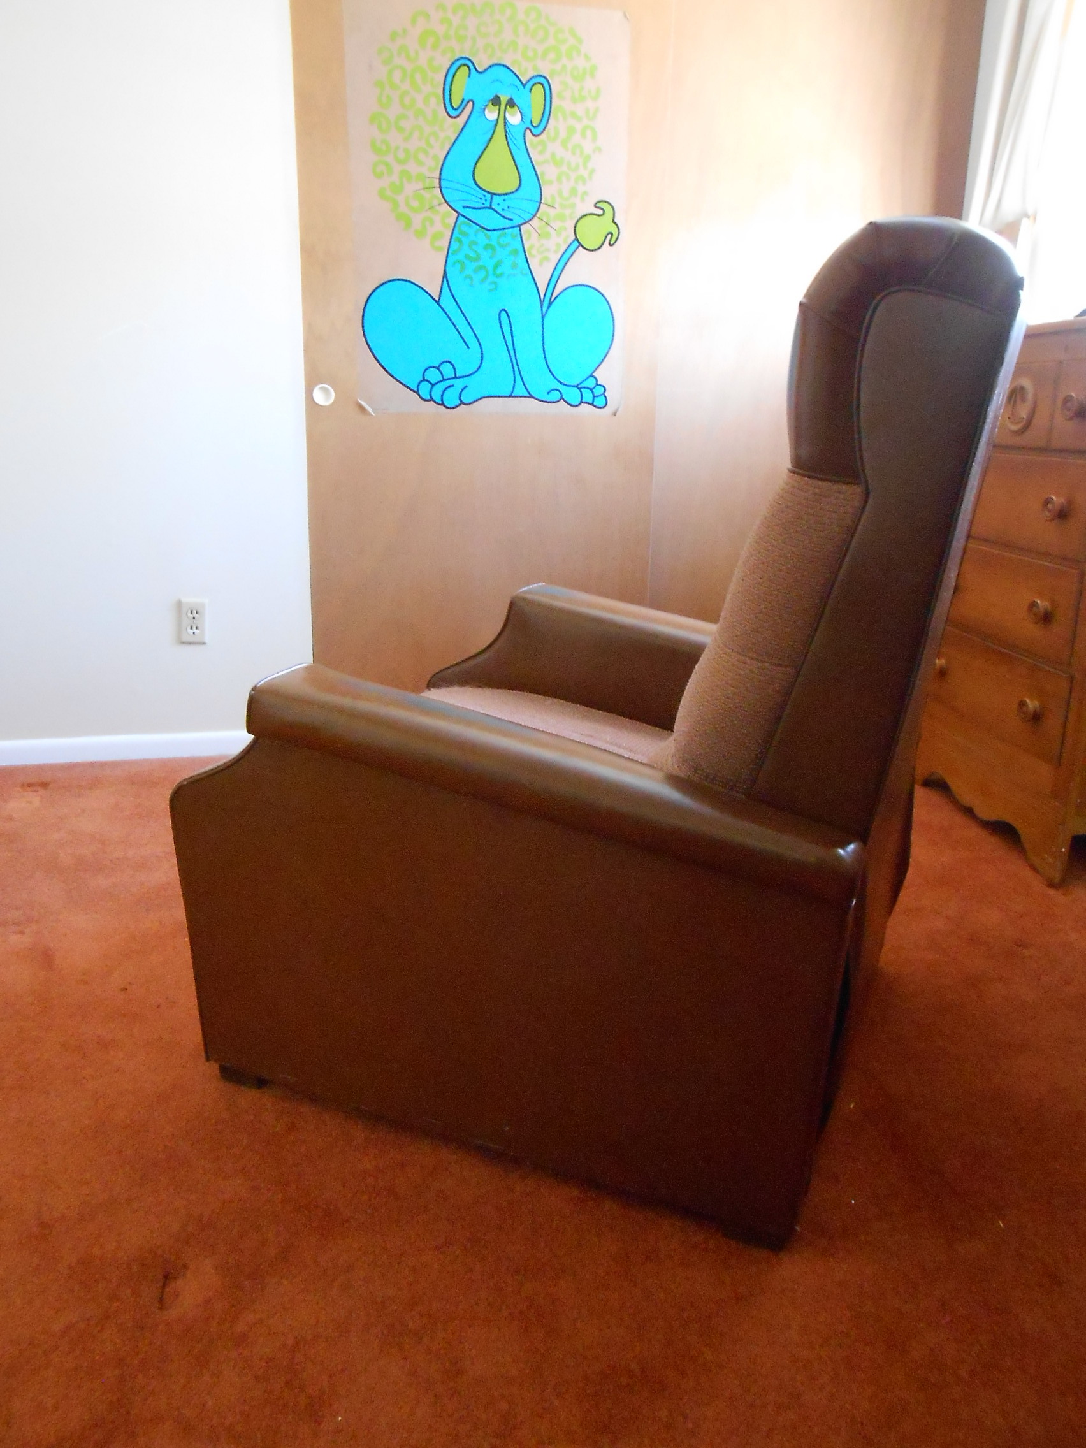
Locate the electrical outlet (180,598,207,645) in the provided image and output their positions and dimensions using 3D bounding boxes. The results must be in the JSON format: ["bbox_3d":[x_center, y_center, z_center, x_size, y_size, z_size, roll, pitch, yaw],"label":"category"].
[{"bbox_3d":[-0.867,-0.252,2.697,0.070,0.114,0.009,-3,16,-13],"label":"electrical outlet"}]

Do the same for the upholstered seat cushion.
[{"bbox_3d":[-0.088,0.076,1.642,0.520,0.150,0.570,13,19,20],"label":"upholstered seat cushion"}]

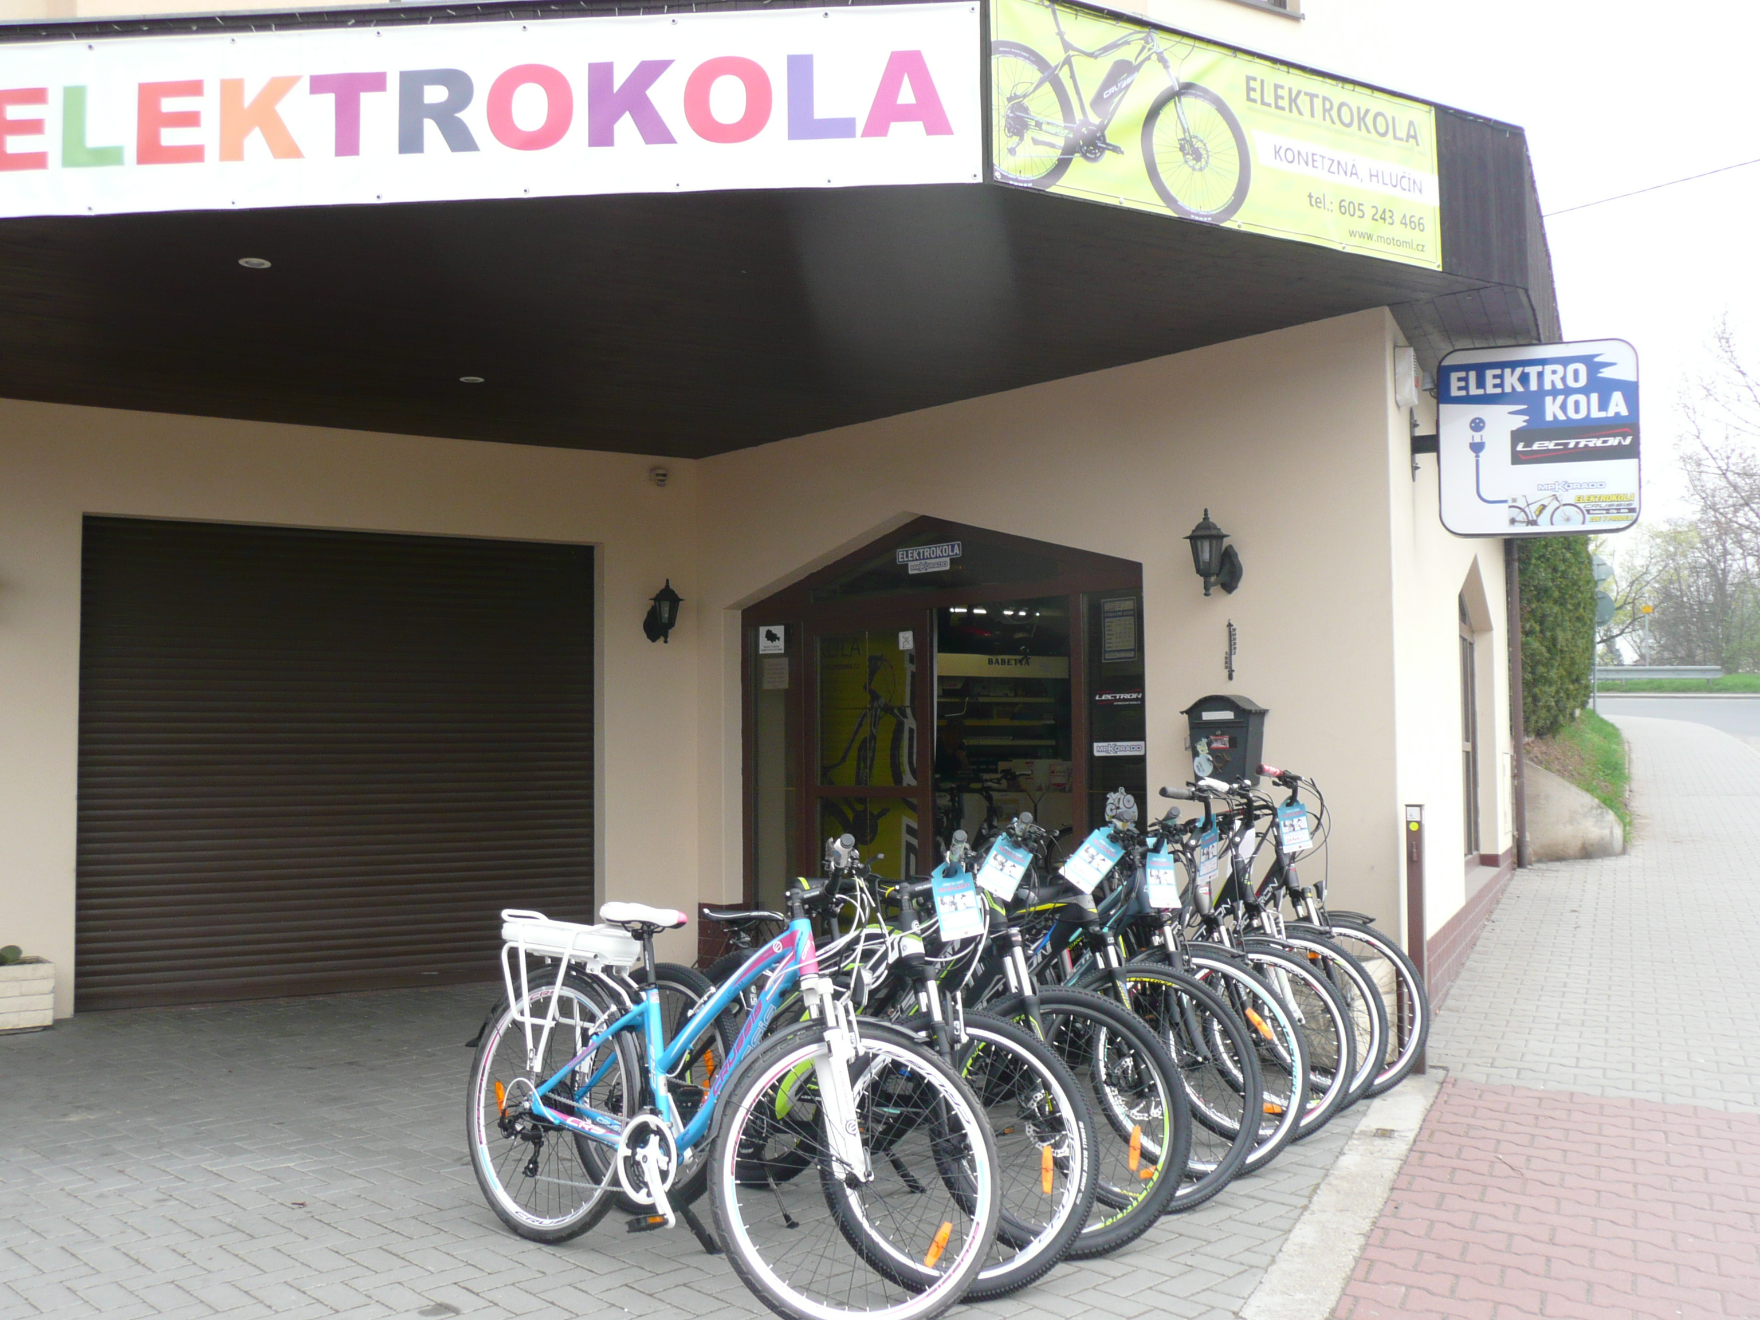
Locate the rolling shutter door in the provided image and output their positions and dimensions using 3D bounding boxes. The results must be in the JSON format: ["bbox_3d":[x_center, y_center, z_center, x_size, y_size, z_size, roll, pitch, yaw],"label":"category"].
[{"bbox_3d":[-2.934,0.560,9.672,2.821,2.570,0.070,1,-4,-30],"label":"rolling shutter door"}]

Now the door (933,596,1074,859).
[{"bbox_3d":[0.636,0.731,8.963,0.070,2.070,1.002,3,-5,-44],"label":"door"}]

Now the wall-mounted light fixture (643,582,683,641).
[{"bbox_3d":[-1.286,-0.286,10.331,0.195,0.382,0.265,1,-4,-30],"label":"wall-mounted light fixture"}]

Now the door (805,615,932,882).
[{"bbox_3d":[-0.075,0.784,9.709,0.070,2.070,1.040,3,-5,-44],"label":"door"}]

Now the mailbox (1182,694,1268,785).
[{"bbox_3d":[1.527,0.356,7.661,0.150,0.402,0.370,3,-5,-44],"label":"mailbox"}]

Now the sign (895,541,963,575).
[{"bbox_3d":[0.267,-0.546,9.388,0.020,0.139,0.487,3,-5,-44],"label":"sign"}]

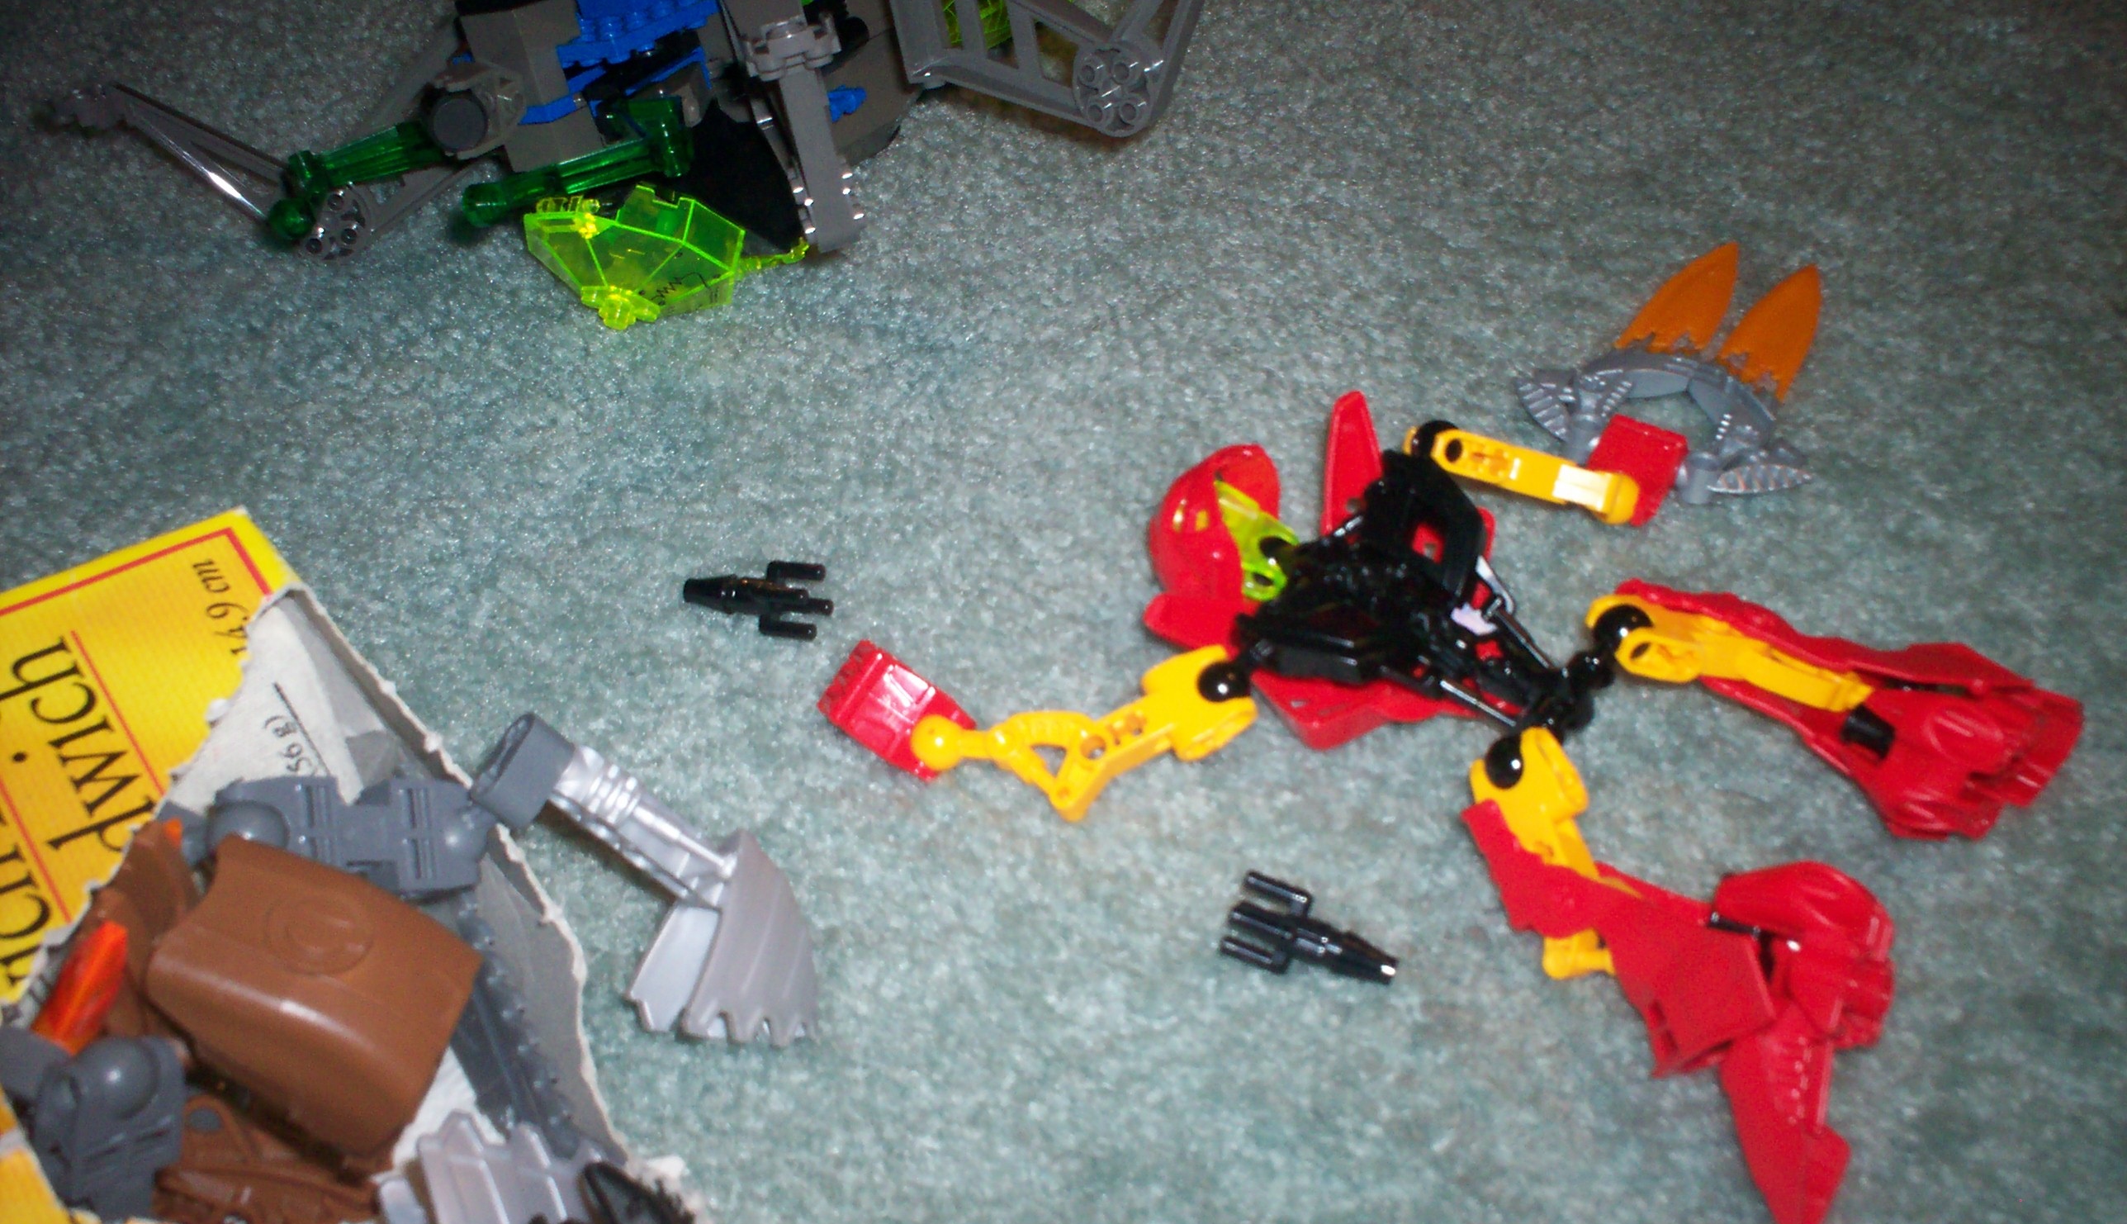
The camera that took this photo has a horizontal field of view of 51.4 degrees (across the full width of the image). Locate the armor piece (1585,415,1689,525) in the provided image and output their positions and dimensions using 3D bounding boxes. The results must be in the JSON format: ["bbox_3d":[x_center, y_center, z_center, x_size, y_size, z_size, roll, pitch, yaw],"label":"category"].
[{"bbox_3d":[0.111,-0.026,0.437,0.018,0.016,0.029,4,44,23],"label":"armor piece"}]

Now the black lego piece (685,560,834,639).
[{"bbox_3d":[-0.065,-0.004,0.473,0.034,0.011,0.017,6,45,24],"label":"black lego piece"}]

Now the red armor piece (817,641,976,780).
[{"bbox_3d":[-0.032,0.019,0.435,0.019,0.013,0.037,-40,45,-26],"label":"red armor piece"}]

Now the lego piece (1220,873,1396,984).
[{"bbox_3d":[0.040,0.056,0.370,0.033,0.011,0.016,18,51,34],"label":"lego piece"}]

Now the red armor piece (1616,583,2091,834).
[{"bbox_3d":[0.129,0.018,0.376,0.079,0.023,0.034,13,48,30],"label":"red armor piece"}]

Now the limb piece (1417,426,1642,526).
[{"bbox_3d":[0.092,-0.025,0.437,0.056,0.022,0.015,12,48,29],"label":"limb piece"}]

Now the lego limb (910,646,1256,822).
[{"bbox_3d":[0.003,0.025,0.415,0.065,0.014,0.029,-11,40,6],"label":"lego limb"}]

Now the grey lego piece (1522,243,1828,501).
[{"bbox_3d":[0.127,-0.048,0.456,0.067,0.017,0.079,20,51,35],"label":"grey lego piece"}]

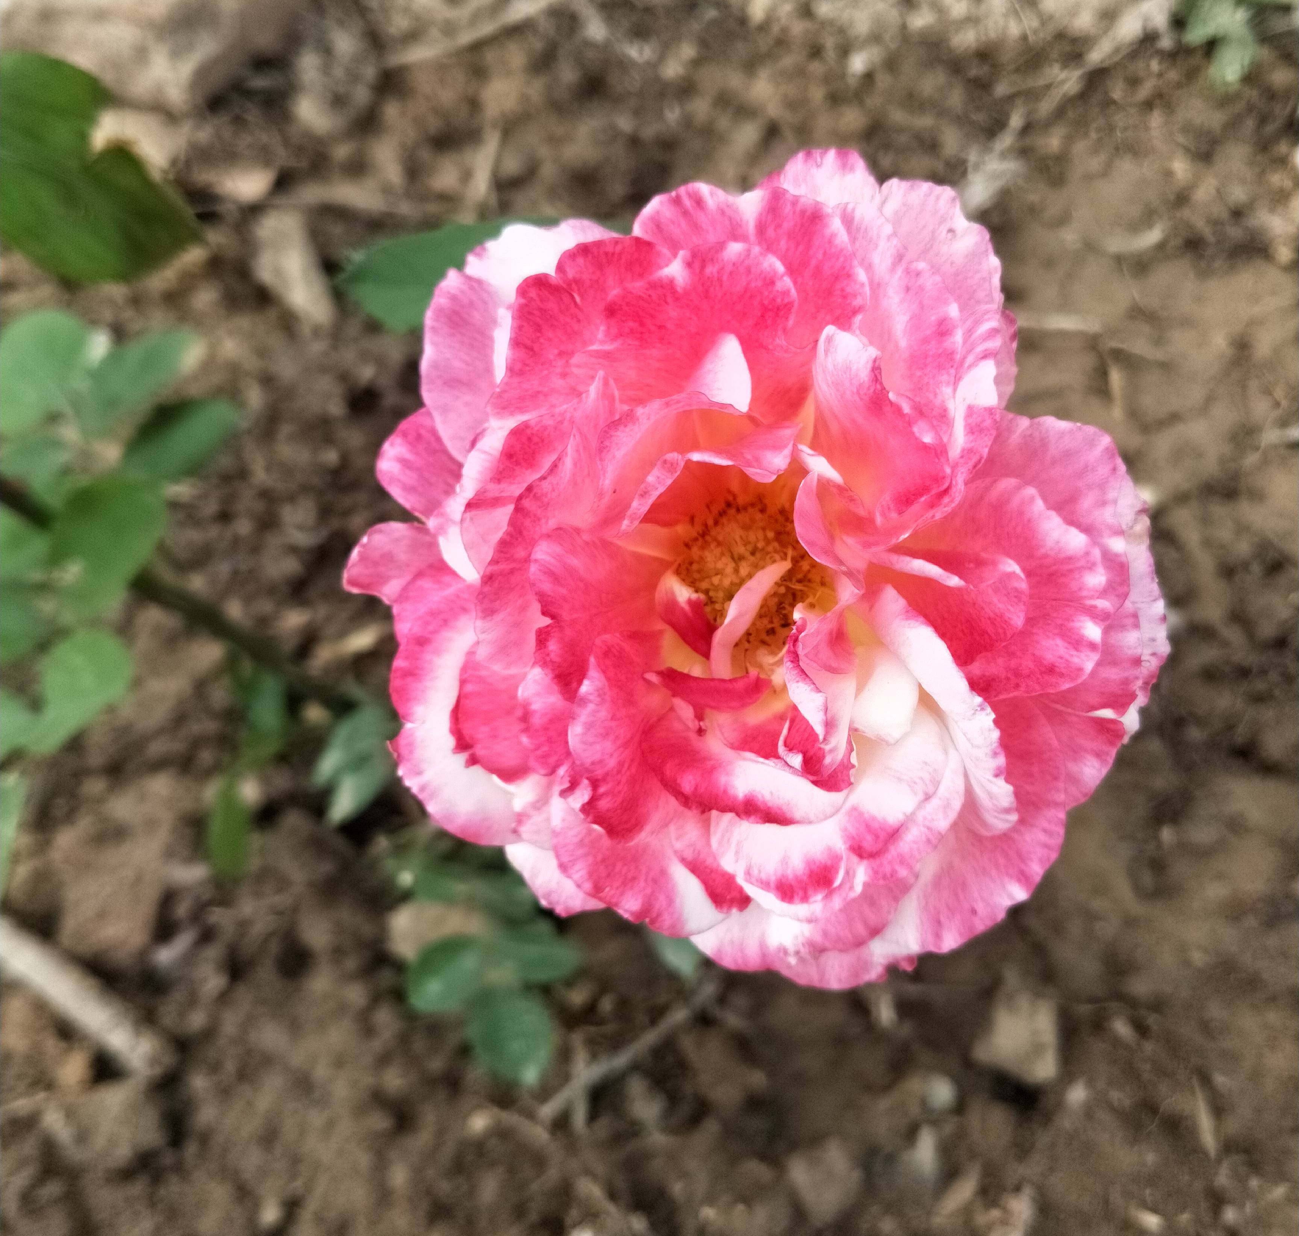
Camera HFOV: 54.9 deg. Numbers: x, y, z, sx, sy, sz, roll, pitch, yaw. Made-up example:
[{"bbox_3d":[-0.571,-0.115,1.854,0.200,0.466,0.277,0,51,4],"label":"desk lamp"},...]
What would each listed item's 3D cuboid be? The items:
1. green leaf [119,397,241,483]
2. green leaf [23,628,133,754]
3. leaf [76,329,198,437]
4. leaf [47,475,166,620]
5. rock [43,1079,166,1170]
[{"bbox_3d":[-0.124,-0.047,0.330,0.031,0.011,0.015,-34,73,-12],"label":"green leaf"},{"bbox_3d":[-0.135,0.017,0.295,0.030,0.009,0.020,-42,73,-16],"label":"green leaf"},{"bbox_3d":[-0.131,-0.060,0.320,0.032,0.011,0.017,-43,75,-15],"label":"leaf"},{"bbox_3d":[-0.124,-0.016,0.285,0.022,0.010,0.032,30,70,12],"label":"leaf"},{"bbox_3d":[-0.146,0.136,0.335,0.028,0.017,0.022,-6,67,-3],"label":"rock"}]

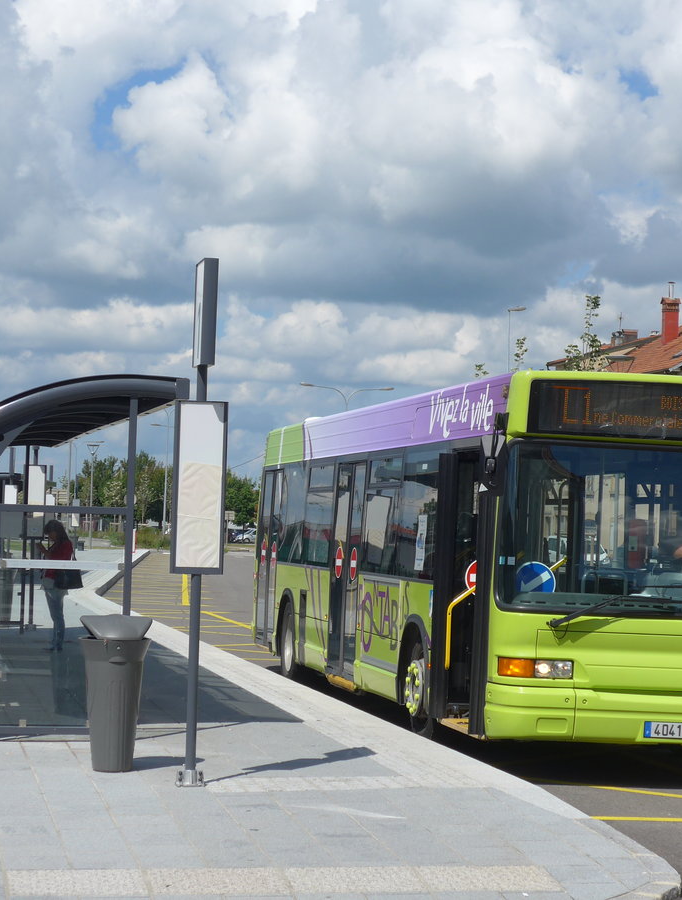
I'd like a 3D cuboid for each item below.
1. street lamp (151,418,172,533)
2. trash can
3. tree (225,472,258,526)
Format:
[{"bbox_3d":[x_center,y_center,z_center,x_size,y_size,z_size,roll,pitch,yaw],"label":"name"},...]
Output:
[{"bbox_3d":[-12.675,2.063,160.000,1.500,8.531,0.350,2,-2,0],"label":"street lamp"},{"bbox_3d":[-1.363,1.442,13.682,0.440,0.930,0.440,2,-2,0],"label":"trash can"},{"bbox_3d":[-9.662,5.605,225.000,4.100,6.785,4.100,2,-2,-11],"label":"tree"}]

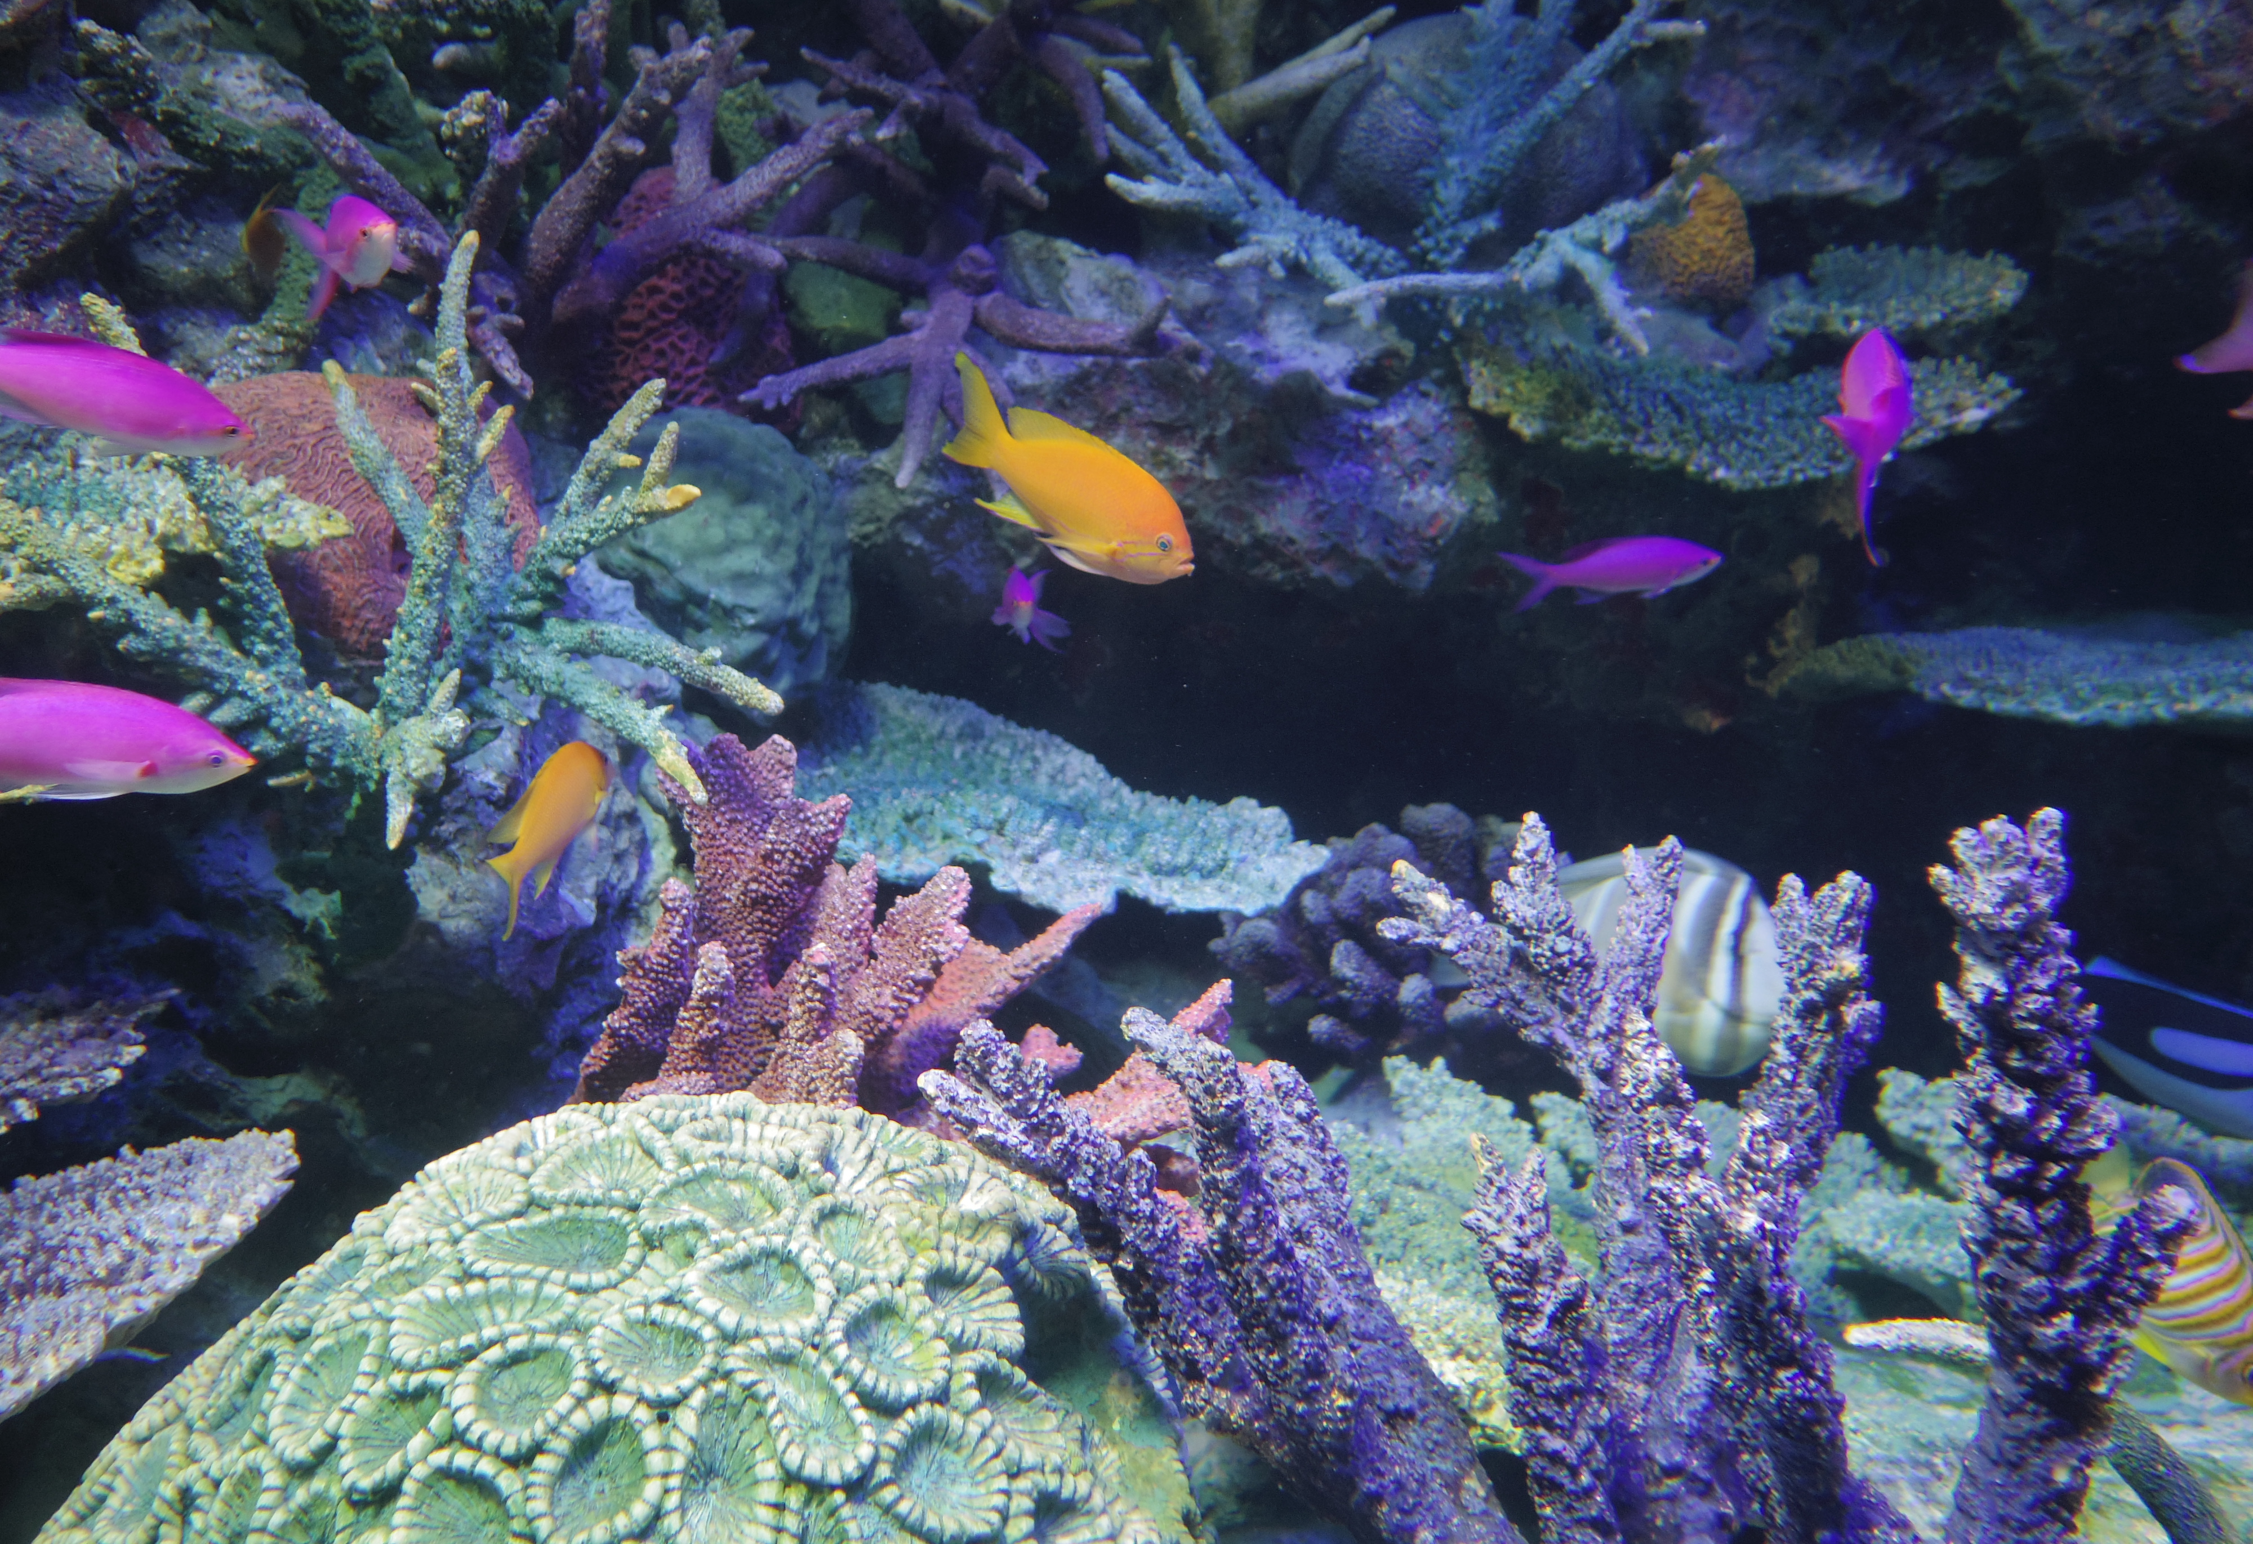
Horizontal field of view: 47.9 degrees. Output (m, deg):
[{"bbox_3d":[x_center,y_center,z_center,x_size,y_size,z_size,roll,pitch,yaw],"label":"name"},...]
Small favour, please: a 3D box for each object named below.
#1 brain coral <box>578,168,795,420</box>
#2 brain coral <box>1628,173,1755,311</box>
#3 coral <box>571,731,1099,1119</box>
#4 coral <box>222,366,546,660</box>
[{"bbox_3d":[-0.254,-0.275,1.460,0.125,0.145,0.115,0,12,0],"label":"brain coral"},{"bbox_3d":[0.389,-0.365,1.750,0.090,0.097,0.085,0,12,0],"label":"brain coral"},{"bbox_3d":[-0.115,0.063,1.000,0.205,0.155,0.150,0,12,0],"label":"coral"},{"bbox_3d":[-0.368,-0.126,1.250,0.165,0.145,0.140,0,12,0],"label":"coral"}]

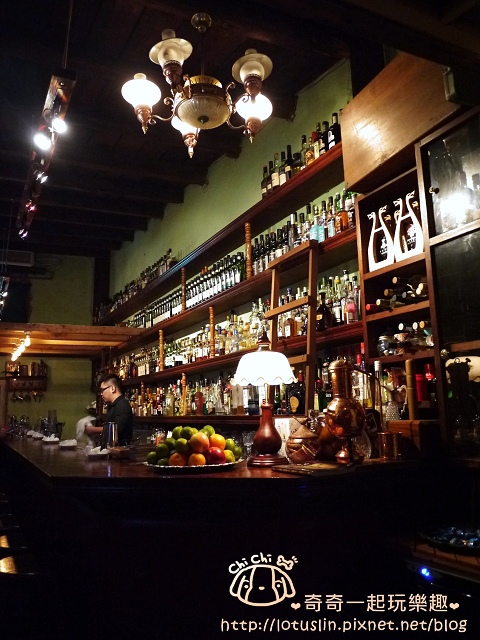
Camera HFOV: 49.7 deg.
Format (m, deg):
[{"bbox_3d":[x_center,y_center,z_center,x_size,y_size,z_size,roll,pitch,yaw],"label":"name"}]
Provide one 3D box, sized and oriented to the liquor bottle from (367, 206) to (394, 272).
[{"bbox_3d":[0.694,-0.398,2.546,0.095,0.350,0.135,3,-11,-27],"label":"liquor bottle"}]

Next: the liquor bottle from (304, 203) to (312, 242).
[{"bbox_3d":[0.442,-0.577,3.279,0.078,0.347,0.078,4,-11,-27],"label":"liquor bottle"}]

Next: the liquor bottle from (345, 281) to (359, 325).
[{"bbox_3d":[0.624,-0.084,2.882,0.078,0.268,0.080,4,-11,-27],"label":"liquor bottle"}]

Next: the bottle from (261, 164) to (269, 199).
[{"bbox_3d":[0.208,-1.087,4.110,0.068,0.307,0.068,-2,-9,0],"label":"bottle"}]

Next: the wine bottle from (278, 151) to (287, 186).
[{"bbox_3d":[0.306,-1.029,3.583,0.075,0.291,0.075,-1,-10,0],"label":"wine bottle"}]

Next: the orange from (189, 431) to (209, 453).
[{"bbox_3d":[-0.162,0.491,2.080,0.079,0.079,0.079,-2,-10,0],"label":"orange"}]

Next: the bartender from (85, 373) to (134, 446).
[{"bbox_3d":[-1.141,1.320,4.561,0.420,1.680,0.500,2,-11,-20],"label":"bartender"}]

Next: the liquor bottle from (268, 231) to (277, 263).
[{"bbox_3d":[0.256,-0.528,3.957,0.070,0.310,0.070,-2,-9,0],"label":"liquor bottle"}]

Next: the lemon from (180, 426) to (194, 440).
[{"bbox_3d":[-0.196,0.432,1.970,0.056,0.055,0.056,2,-11,-27],"label":"lemon"}]

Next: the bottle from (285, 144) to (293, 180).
[{"bbox_3d":[0.370,-1.143,3.798,0.068,0.303,0.068,-2,-9,0],"label":"bottle"}]

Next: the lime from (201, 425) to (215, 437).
[{"bbox_3d":[-0.129,0.466,2.170,0.052,0.050,0.052,3,-11,-27],"label":"lime"}]

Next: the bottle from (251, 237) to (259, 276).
[{"bbox_3d":[0.124,-0.438,3.670,0.072,0.298,0.072,3,-11,-27],"label":"bottle"}]

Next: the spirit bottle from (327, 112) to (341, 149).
[{"bbox_3d":[0.555,-1.067,2.981,0.080,0.266,0.080,3,-11,-27],"label":"spirit bottle"}]

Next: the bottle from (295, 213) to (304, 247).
[{"bbox_3d":[0.408,-0.545,3.344,0.075,0.308,0.075,4,-11,-27],"label":"bottle"}]

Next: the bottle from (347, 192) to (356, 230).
[{"bbox_3d":[0.621,-0.571,2.796,0.072,0.237,0.072,3,-11,-27],"label":"bottle"}]

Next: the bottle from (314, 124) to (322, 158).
[{"bbox_3d":[0.481,-1.049,3.123,0.074,0.283,0.074,3,-11,-27],"label":"bottle"}]

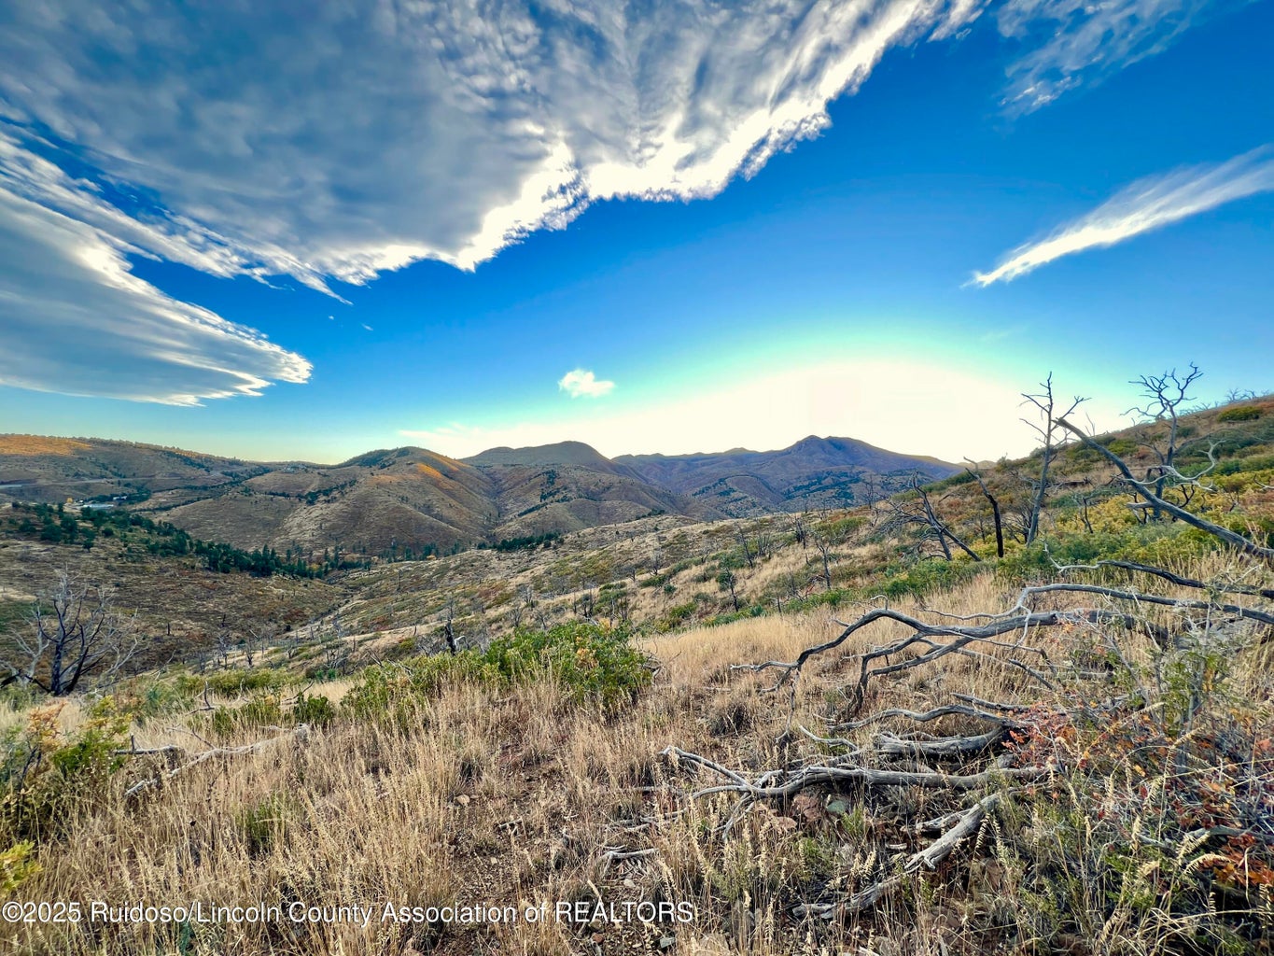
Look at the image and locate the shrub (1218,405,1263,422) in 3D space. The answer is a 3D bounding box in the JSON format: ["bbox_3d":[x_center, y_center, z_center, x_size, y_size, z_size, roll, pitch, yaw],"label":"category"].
[{"bbox_3d":[42.867,-4.598,34.000,1.900,1.200,2.100,0,0,-38],"label":"shrub"}]

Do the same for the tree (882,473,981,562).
[{"bbox_3d":[8.622,1.165,14.000,2.500,2.600,2.000,0,0,32],"label":"tree"}]

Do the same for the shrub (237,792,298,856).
[{"bbox_3d":[-1.935,1.813,2.500,0.290,0.310,0.270,0,0,-38],"label":"shrub"}]

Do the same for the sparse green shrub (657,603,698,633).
[{"bbox_3d":[1.664,5.825,20.000,1.650,1.250,1.500,0,0,5],"label":"sparse green shrub"}]

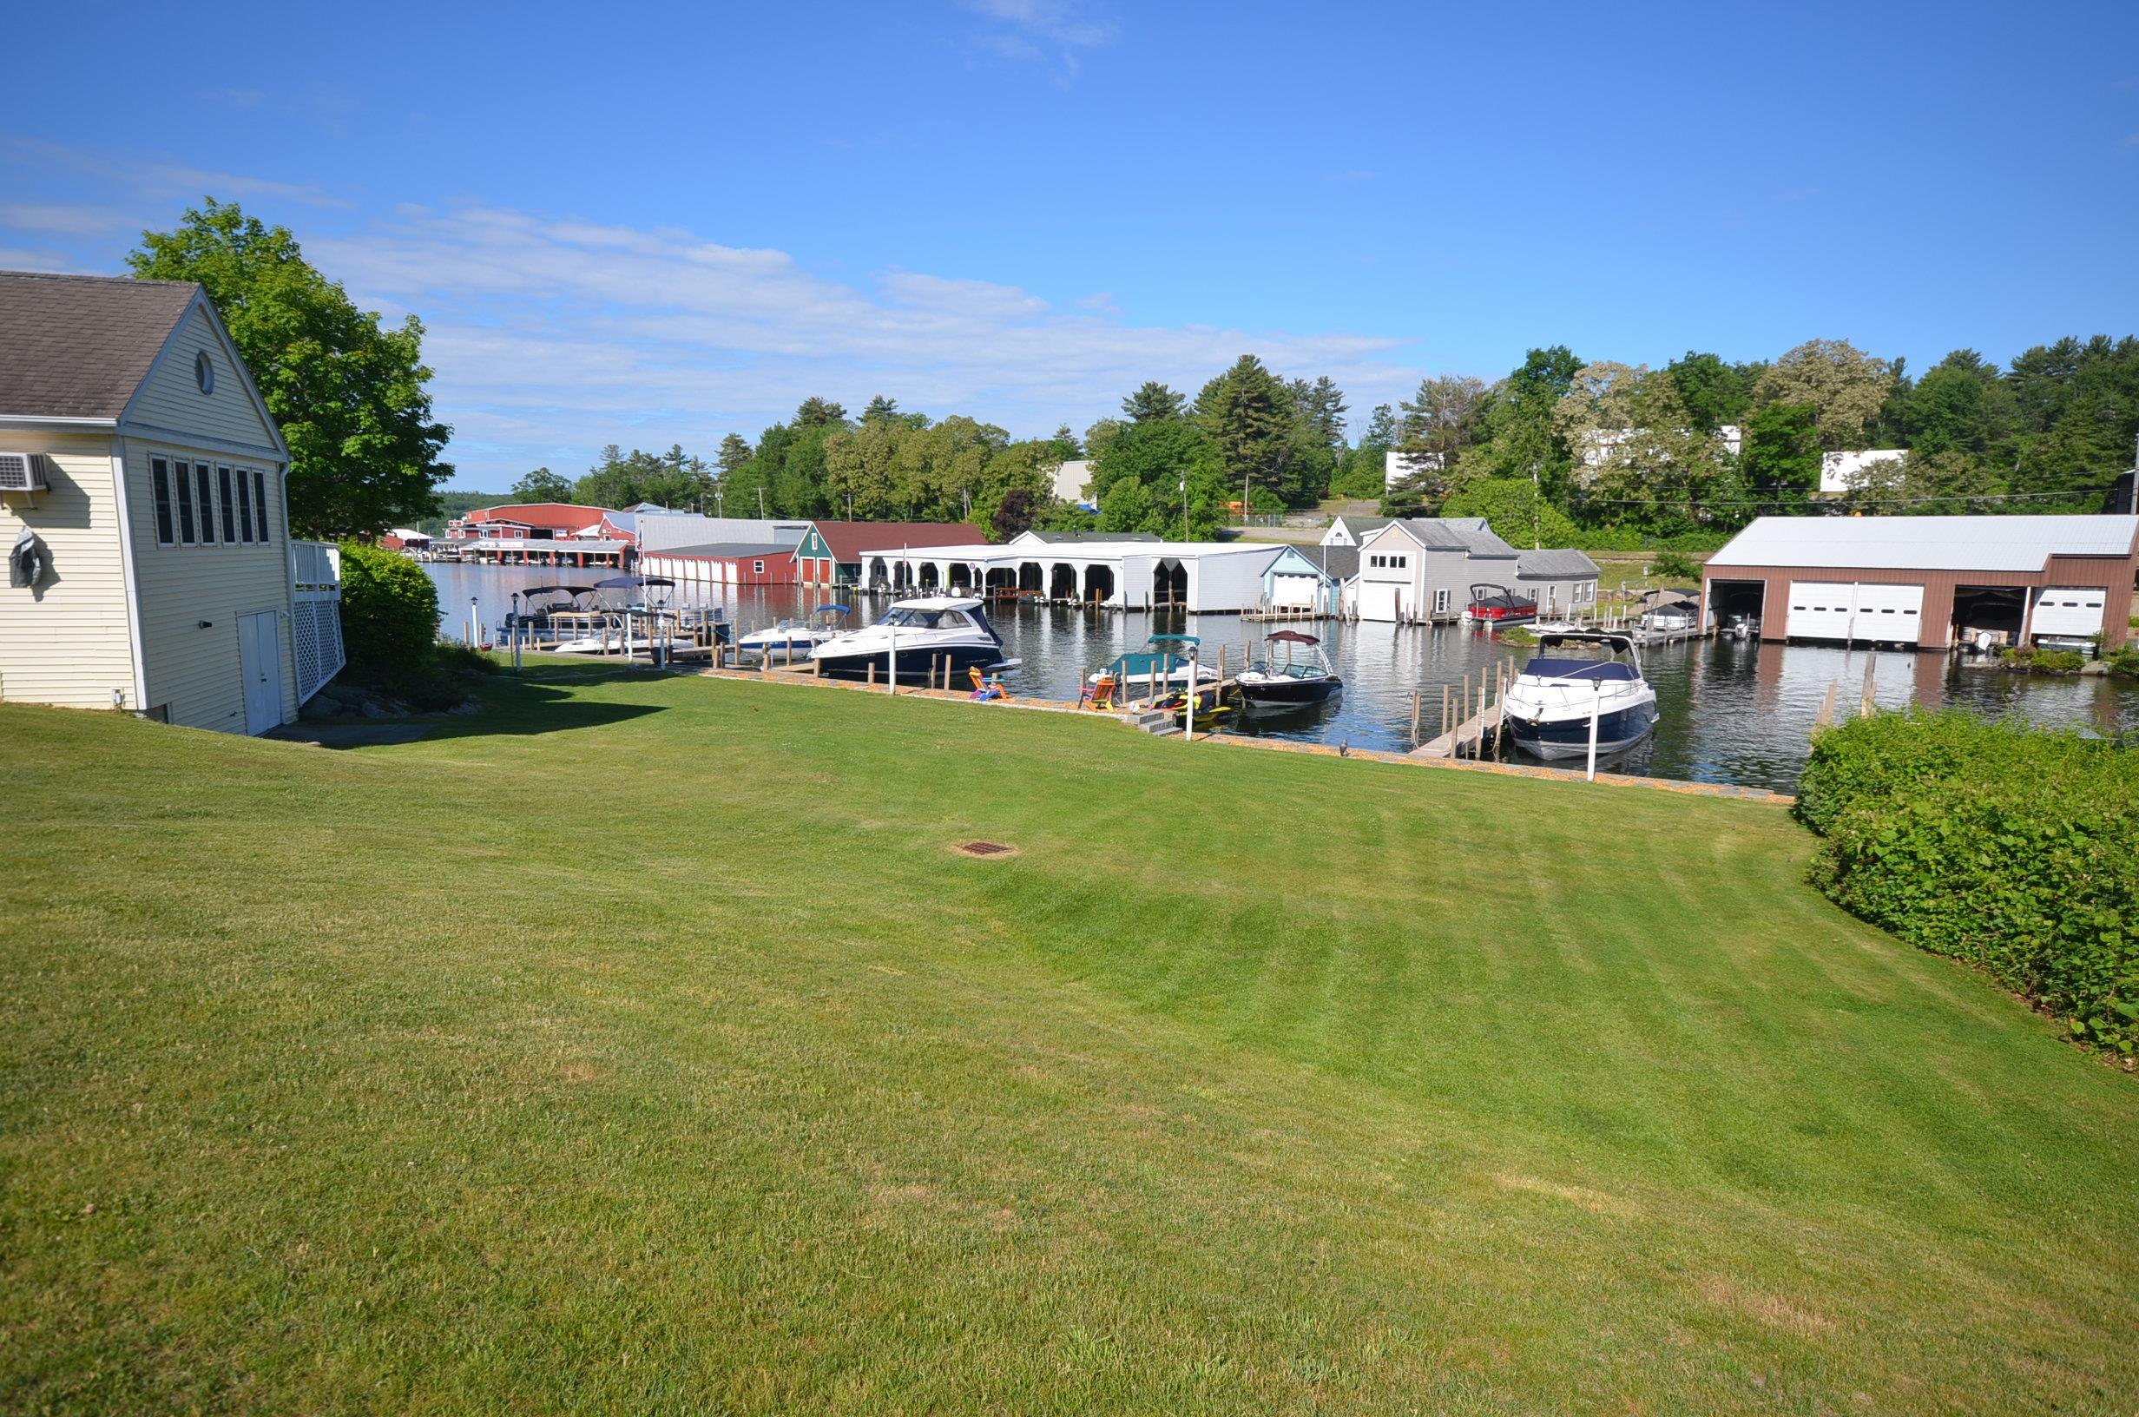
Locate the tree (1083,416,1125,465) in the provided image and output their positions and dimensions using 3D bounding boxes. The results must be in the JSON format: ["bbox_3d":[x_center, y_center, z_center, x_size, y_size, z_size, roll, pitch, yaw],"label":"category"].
[{"bbox_3d":[5.369,-35.687,180.915,7.500,13.500,7.500,1,8,2],"label":"tree"}]

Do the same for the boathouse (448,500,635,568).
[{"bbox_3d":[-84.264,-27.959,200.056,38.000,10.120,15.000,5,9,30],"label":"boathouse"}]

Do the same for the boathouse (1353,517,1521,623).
[{"bbox_3d":[26.100,-9.821,87.947,10.670,6.670,6.150,-5,10,-36],"label":"boathouse"}]

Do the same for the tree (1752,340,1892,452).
[{"bbox_3d":[80.004,-30.515,133.118,12.600,16.500,12.600,5,9,30],"label":"tree"}]

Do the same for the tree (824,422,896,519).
[{"bbox_3d":[-36.116,-39.064,213.686,12.500,19.760,12.500,-1,8,-9],"label":"tree"}]

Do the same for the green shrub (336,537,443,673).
[{"bbox_3d":[-15.727,-2.337,28.957,2.340,3.180,2.340,-4,9,-28],"label":"green shrub"}]

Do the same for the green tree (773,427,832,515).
[{"bbox_3d":[-46.573,-39.479,216.725,10.800,19.180,10.800,-1,8,-12],"label":"green tree"}]

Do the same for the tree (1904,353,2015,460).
[{"bbox_3d":[92.668,-29.203,131.050,9.800,15.500,9.800,6,9,34],"label":"tree"}]

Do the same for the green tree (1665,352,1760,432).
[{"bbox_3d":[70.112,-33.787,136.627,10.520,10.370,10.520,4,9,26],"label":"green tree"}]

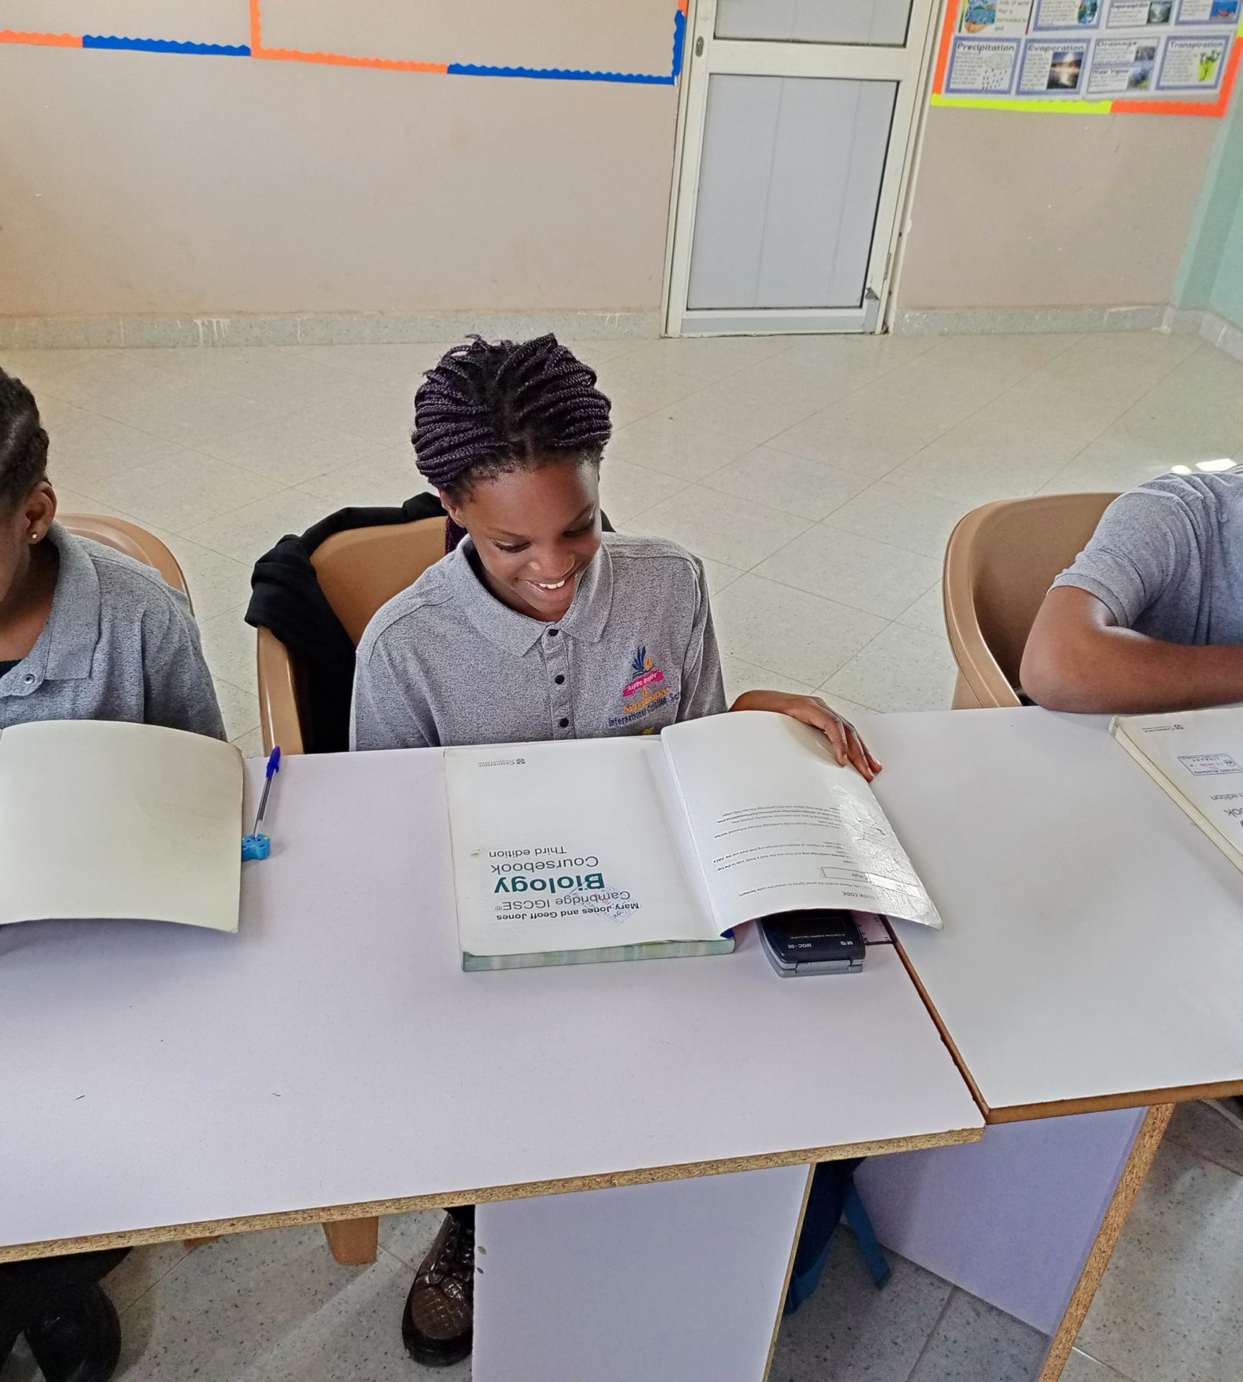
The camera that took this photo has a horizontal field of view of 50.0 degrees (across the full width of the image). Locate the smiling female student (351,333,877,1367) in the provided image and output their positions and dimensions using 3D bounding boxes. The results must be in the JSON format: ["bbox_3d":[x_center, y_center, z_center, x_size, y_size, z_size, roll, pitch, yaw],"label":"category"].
[{"bbox_3d":[-0.079,0.159,1.546,0.470,1.100,0.610,-5,33,-14],"label":"smiling female student"}]

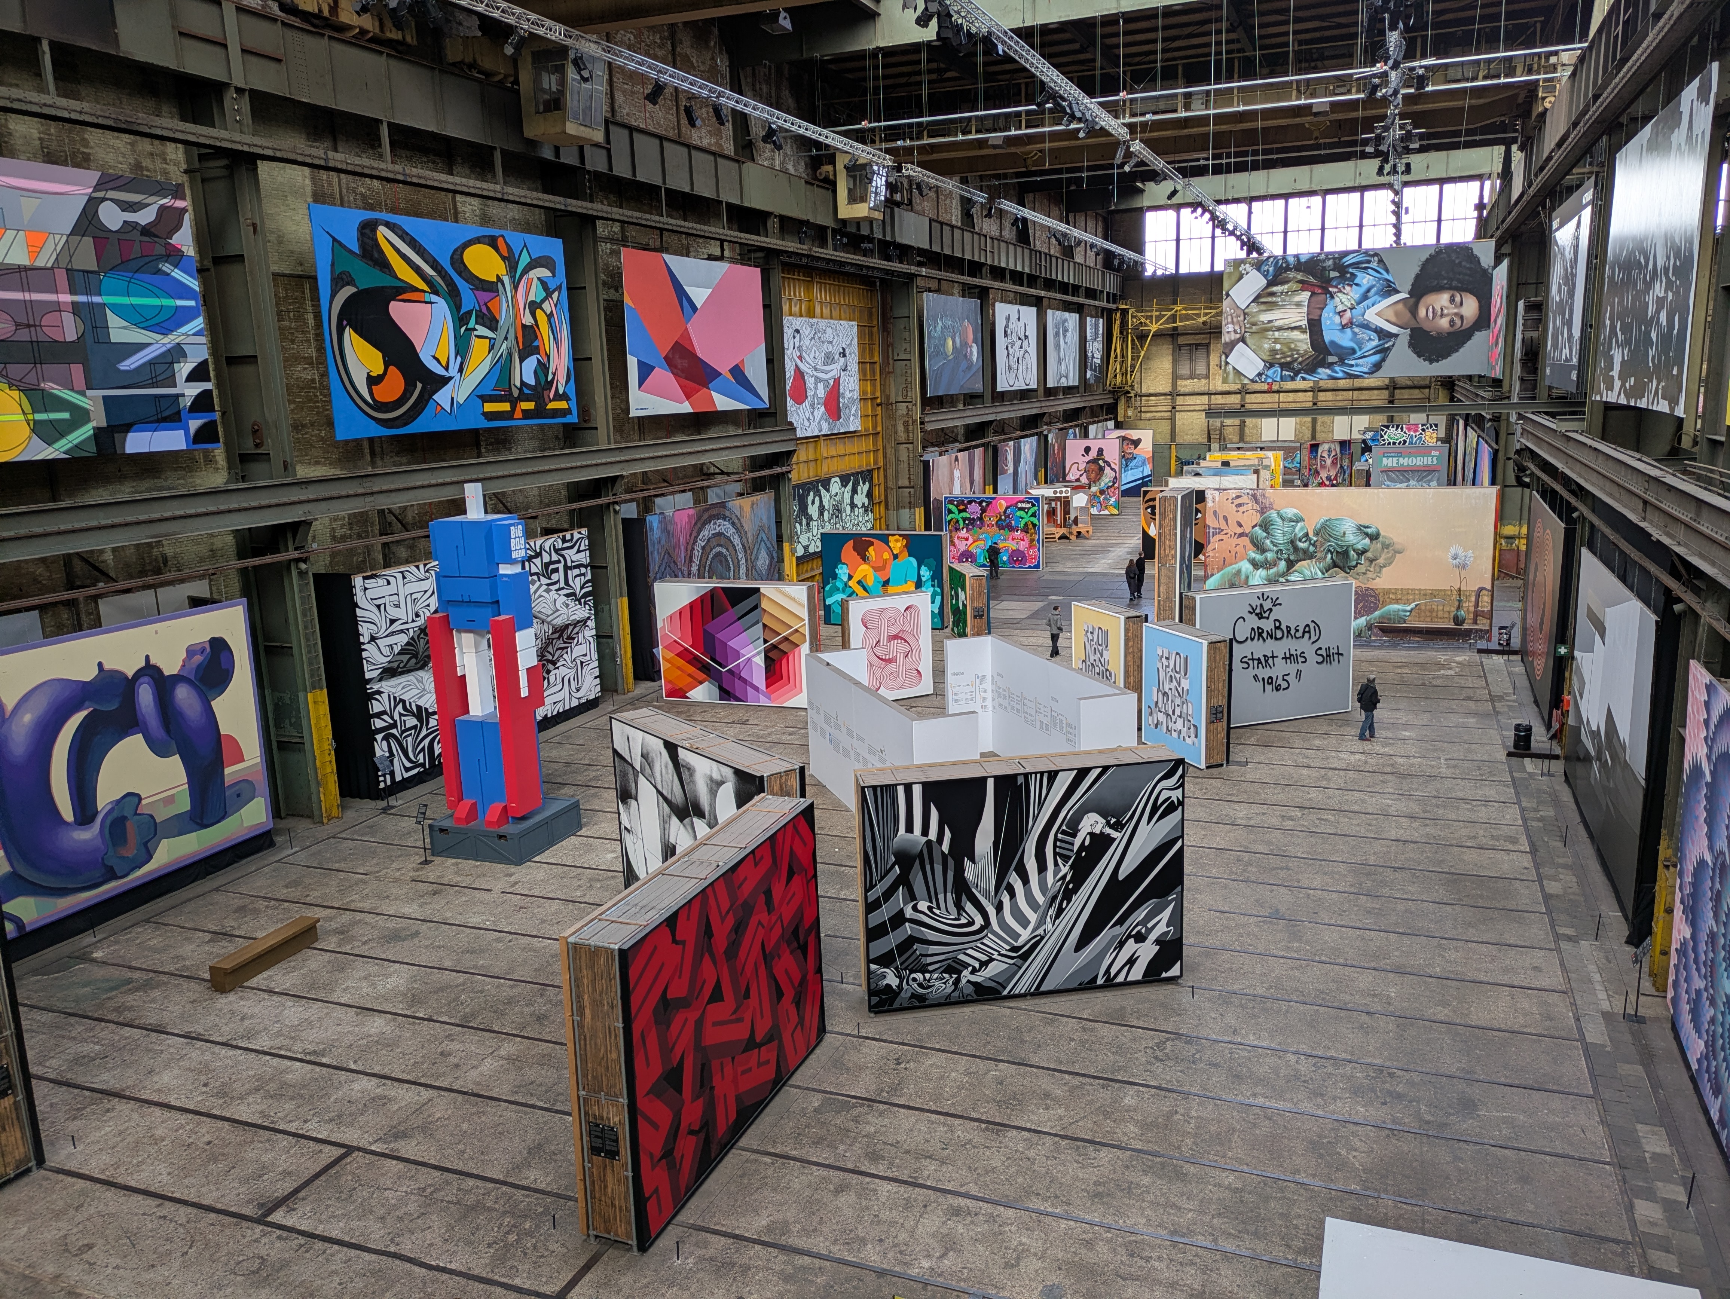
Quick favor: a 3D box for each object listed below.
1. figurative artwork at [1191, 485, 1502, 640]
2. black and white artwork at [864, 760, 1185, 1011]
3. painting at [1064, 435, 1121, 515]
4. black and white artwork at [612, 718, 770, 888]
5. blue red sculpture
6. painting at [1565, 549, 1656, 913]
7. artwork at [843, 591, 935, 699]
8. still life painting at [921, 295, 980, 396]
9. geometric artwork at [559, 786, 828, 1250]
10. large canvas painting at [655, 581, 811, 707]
[{"bbox_3d":[16.267,-2.954,42.616,9.100,5.023,0.400,3,13,23],"label":"figurative artwork"},{"bbox_3d":[2.289,3.337,18.373,4.708,3.422,0.700,-4,12,-9],"label":"black and white artwork"},{"bbox_3d":[15.552,-11.666,84.713,3.480,5.083,0.450,3,13,23],"label":"painting"},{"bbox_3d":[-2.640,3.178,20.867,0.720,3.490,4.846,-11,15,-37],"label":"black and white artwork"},{"bbox_3d":[-7.608,0.104,25.201,1.750,6.770,1.500,3,13,23],"label":"blue red sculpture"},{"bbox_3d":[14.075,1.165,23.773,0.120,4.980,8.900,3,13,23],"label":"painting"},{"bbox_3d":[0.676,-0.043,36.691,2.650,3.066,0.600,-8,13,-27],"label":"artwork"},{"bbox_3d":[4.783,-16.035,66.155,0.120,4.980,9.000,3,13,23],"label":"still life painting"},{"bbox_3d":[-1.828,4.161,15.055,0.750,3.446,4.683,3,13,21],"label":"geometric artwork"},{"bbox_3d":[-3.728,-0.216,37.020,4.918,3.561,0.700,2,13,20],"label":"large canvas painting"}]

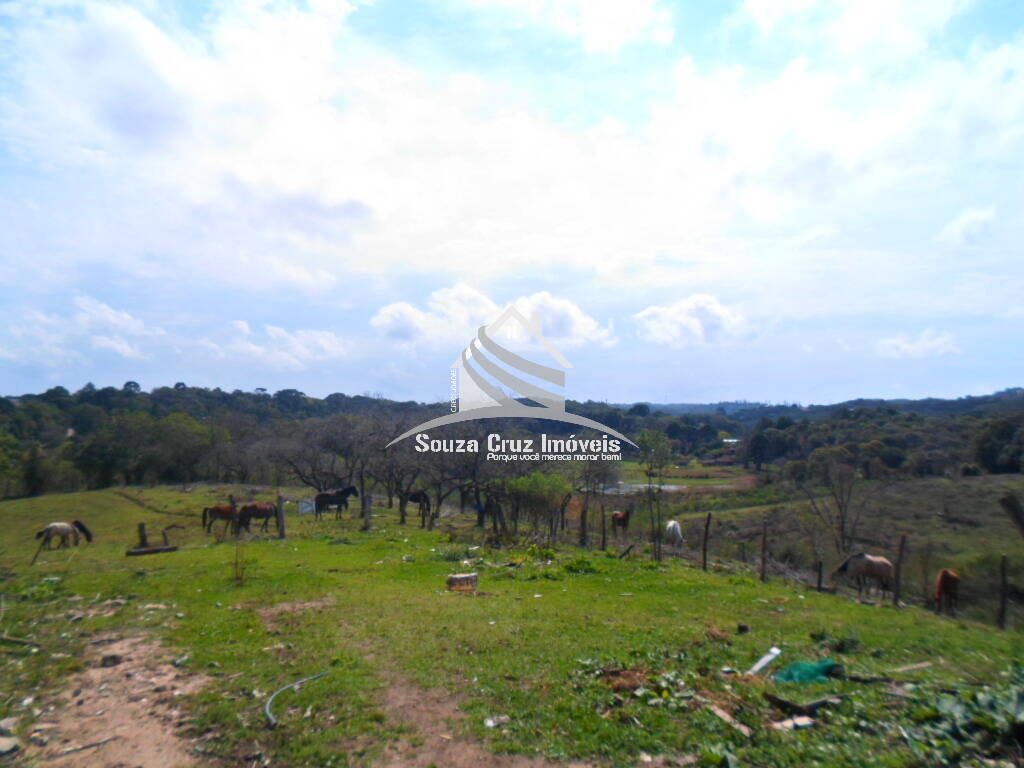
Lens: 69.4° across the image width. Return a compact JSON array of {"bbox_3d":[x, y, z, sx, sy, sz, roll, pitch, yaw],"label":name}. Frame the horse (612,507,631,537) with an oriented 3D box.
[{"bbox_3d":[5.601,7.143,38.000,0.520,1.400,1.900,1,-2,-23],"label":"horse"}]

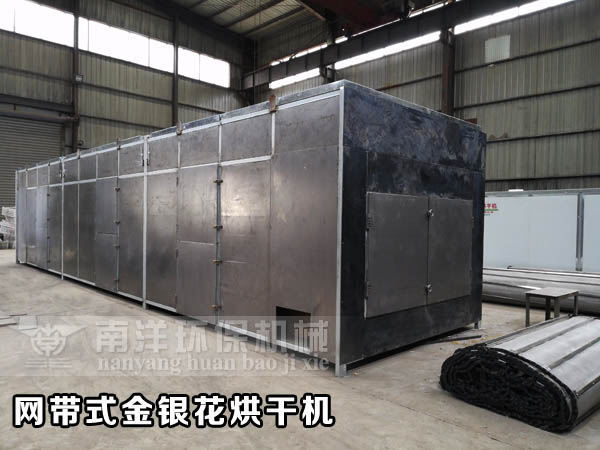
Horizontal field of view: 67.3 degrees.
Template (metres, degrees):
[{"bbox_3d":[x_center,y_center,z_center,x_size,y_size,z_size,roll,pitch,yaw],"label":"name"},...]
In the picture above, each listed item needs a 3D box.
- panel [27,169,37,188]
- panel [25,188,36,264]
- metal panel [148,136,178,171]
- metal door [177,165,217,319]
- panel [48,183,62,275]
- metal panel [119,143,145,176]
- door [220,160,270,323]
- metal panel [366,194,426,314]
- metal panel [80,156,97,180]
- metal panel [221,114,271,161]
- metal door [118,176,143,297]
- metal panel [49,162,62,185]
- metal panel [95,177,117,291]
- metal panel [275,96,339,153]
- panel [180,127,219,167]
[{"bbox_3d":[-7.094,-1.239,11.960,0.050,0.484,0.965,0,1,-44],"label":"panel"},{"bbox_3d":[-7.117,0.071,11.978,0.050,2.044,0.965,0,1,-44],"label":"panel"},{"bbox_3d":[-2.018,-1.040,6.679,0.050,0.489,0.944,0,1,-44],"label":"metal panel"},{"bbox_3d":[-1.352,0.218,5.876,0.050,1.960,0.955,0,2,-44],"label":"metal door"},{"bbox_3d":[-5.696,0.111,10.524,0.050,2.006,0.988,0,1,-44],"label":"panel"},{"bbox_3d":[-2.780,-1.060,7.472,0.050,0.492,0.938,0,1,-44],"label":"metal panel"},{"bbox_3d":[-0.627,0.232,5.129,0.050,1.877,0.922,0,2,-44],"label":"door"},{"bbox_3d":[1.070,0.309,4.879,1.153,1.250,0.050,0,1,-44],"label":"metal panel"},{"bbox_3d":[-4.193,-1.113,8.944,0.050,0.486,0.925,0,1,-44],"label":"metal panel"},{"bbox_3d":[-0.635,-0.990,5.238,0.050,0.480,0.934,0,1,-44],"label":"metal panel"},{"bbox_3d":[-2.826,0.204,7.587,0.050,2.006,0.975,0,1,-44],"label":"metal door"},{"bbox_3d":[-5.673,-1.189,10.506,0.050,0.492,0.988,0,1,-44],"label":"metal panel"},{"bbox_3d":[-3.550,0.174,8.328,0.050,2.070,0.974,0,1,-44],"label":"metal panel"},{"bbox_3d":[0.067,-1.013,4.632,0.050,0.471,0.941,0,1,-44],"label":"metal panel"},{"bbox_3d":[-1.321,-1.012,5.953,0.050,0.475,0.917,0,1,-44],"label":"panel"}]

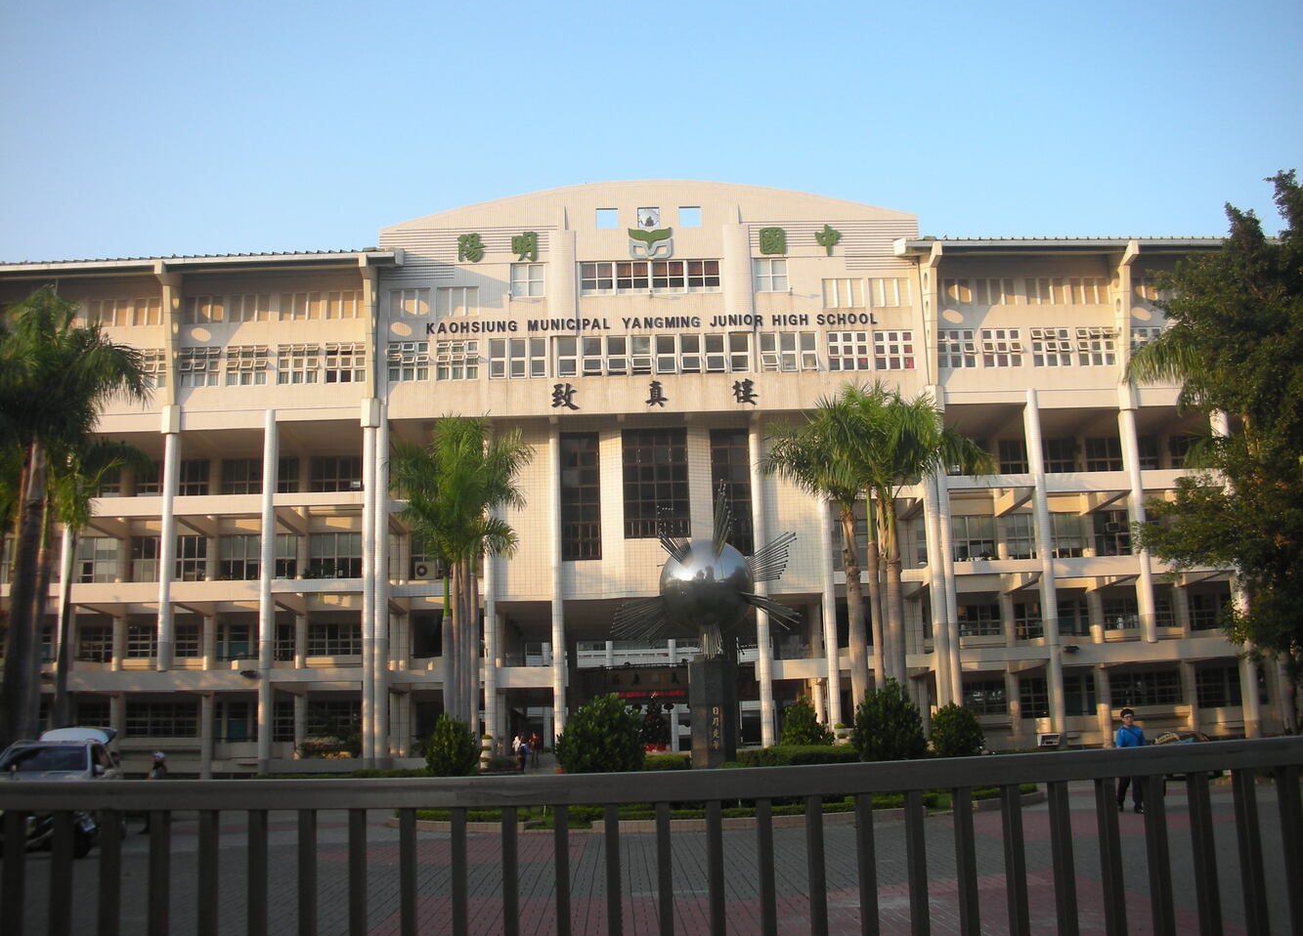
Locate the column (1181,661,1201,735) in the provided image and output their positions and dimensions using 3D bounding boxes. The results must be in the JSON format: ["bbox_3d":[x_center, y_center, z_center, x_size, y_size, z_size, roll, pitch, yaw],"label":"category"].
[{"bbox_3d":[26.281,11.240,63.987,0.650,3.506,0.650,-1,-11,-2],"label":"column"}]

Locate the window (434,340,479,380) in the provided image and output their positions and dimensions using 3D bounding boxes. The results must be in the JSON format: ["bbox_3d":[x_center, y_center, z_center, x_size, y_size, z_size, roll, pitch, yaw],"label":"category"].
[{"bbox_3d":[-8.628,-4.780,58.659,1.892,1.809,0.200,-1,-11,-2],"label":"window"}]

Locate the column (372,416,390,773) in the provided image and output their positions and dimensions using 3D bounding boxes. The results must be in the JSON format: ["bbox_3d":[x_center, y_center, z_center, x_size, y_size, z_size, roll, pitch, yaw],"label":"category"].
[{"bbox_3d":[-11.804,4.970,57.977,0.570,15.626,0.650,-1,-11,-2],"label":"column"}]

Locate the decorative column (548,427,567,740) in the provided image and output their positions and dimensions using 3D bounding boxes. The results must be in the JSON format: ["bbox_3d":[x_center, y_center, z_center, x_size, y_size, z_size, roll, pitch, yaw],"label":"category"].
[{"bbox_3d":[-4.062,5.265,57.069,0.450,14.572,0.450,-1,-11,-2],"label":"decorative column"}]

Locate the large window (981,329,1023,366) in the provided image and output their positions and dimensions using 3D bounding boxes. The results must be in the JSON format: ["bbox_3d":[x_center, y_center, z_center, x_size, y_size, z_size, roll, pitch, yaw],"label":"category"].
[{"bbox_3d":[15.752,-5.393,59.137,1.873,1.825,0.150,-1,-11,-2],"label":"large window"}]

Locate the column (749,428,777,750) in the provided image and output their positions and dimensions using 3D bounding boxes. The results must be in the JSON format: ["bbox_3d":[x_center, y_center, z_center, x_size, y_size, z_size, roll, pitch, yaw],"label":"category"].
[{"bbox_3d":[4.785,5.162,57.430,0.450,14.755,0.450,-1,-11,-2],"label":"column"}]

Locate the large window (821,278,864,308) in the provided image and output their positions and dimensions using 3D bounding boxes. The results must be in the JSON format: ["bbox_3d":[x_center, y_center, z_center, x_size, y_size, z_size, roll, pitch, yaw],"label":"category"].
[{"bbox_3d":[8.677,-7.930,59.957,1.863,1.405,0.200,-1,-11,-2],"label":"large window"}]

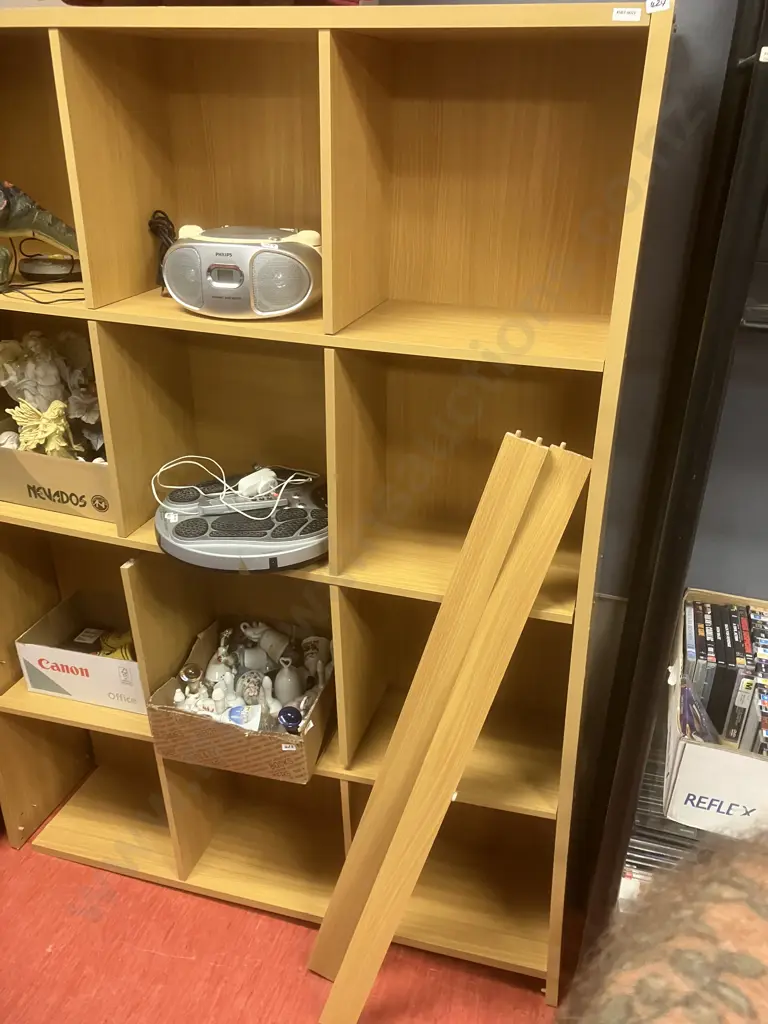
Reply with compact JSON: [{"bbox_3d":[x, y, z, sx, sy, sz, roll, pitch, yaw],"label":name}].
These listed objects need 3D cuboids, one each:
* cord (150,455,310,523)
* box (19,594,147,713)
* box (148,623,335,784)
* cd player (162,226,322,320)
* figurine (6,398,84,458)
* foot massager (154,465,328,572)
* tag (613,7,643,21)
[{"bbox_3d":[-0.291,-0.059,1.559,0.267,0.061,0.182,9,27,15],"label":"cord"},{"bbox_3d":[-0.637,0.330,1.946,0.328,0.140,0.219,9,27,15],"label":"box"},{"bbox_3d":[-0.262,0.375,1.689,0.315,0.142,0.282,8,26,13],"label":"box"},{"bbox_3d":[-0.213,-0.416,1.401,0.288,0.136,0.223,6,27,9],"label":"cd player"},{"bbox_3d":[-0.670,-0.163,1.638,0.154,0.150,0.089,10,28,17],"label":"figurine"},{"bbox_3d":[-0.248,0.011,1.546,0.345,0.075,0.335,-4,26,-12],"label":"foot massager"},{"bbox_3d":[0.289,-0.590,0.984,0.032,0.013,0.002,9,27,15],"label":"tag"}]

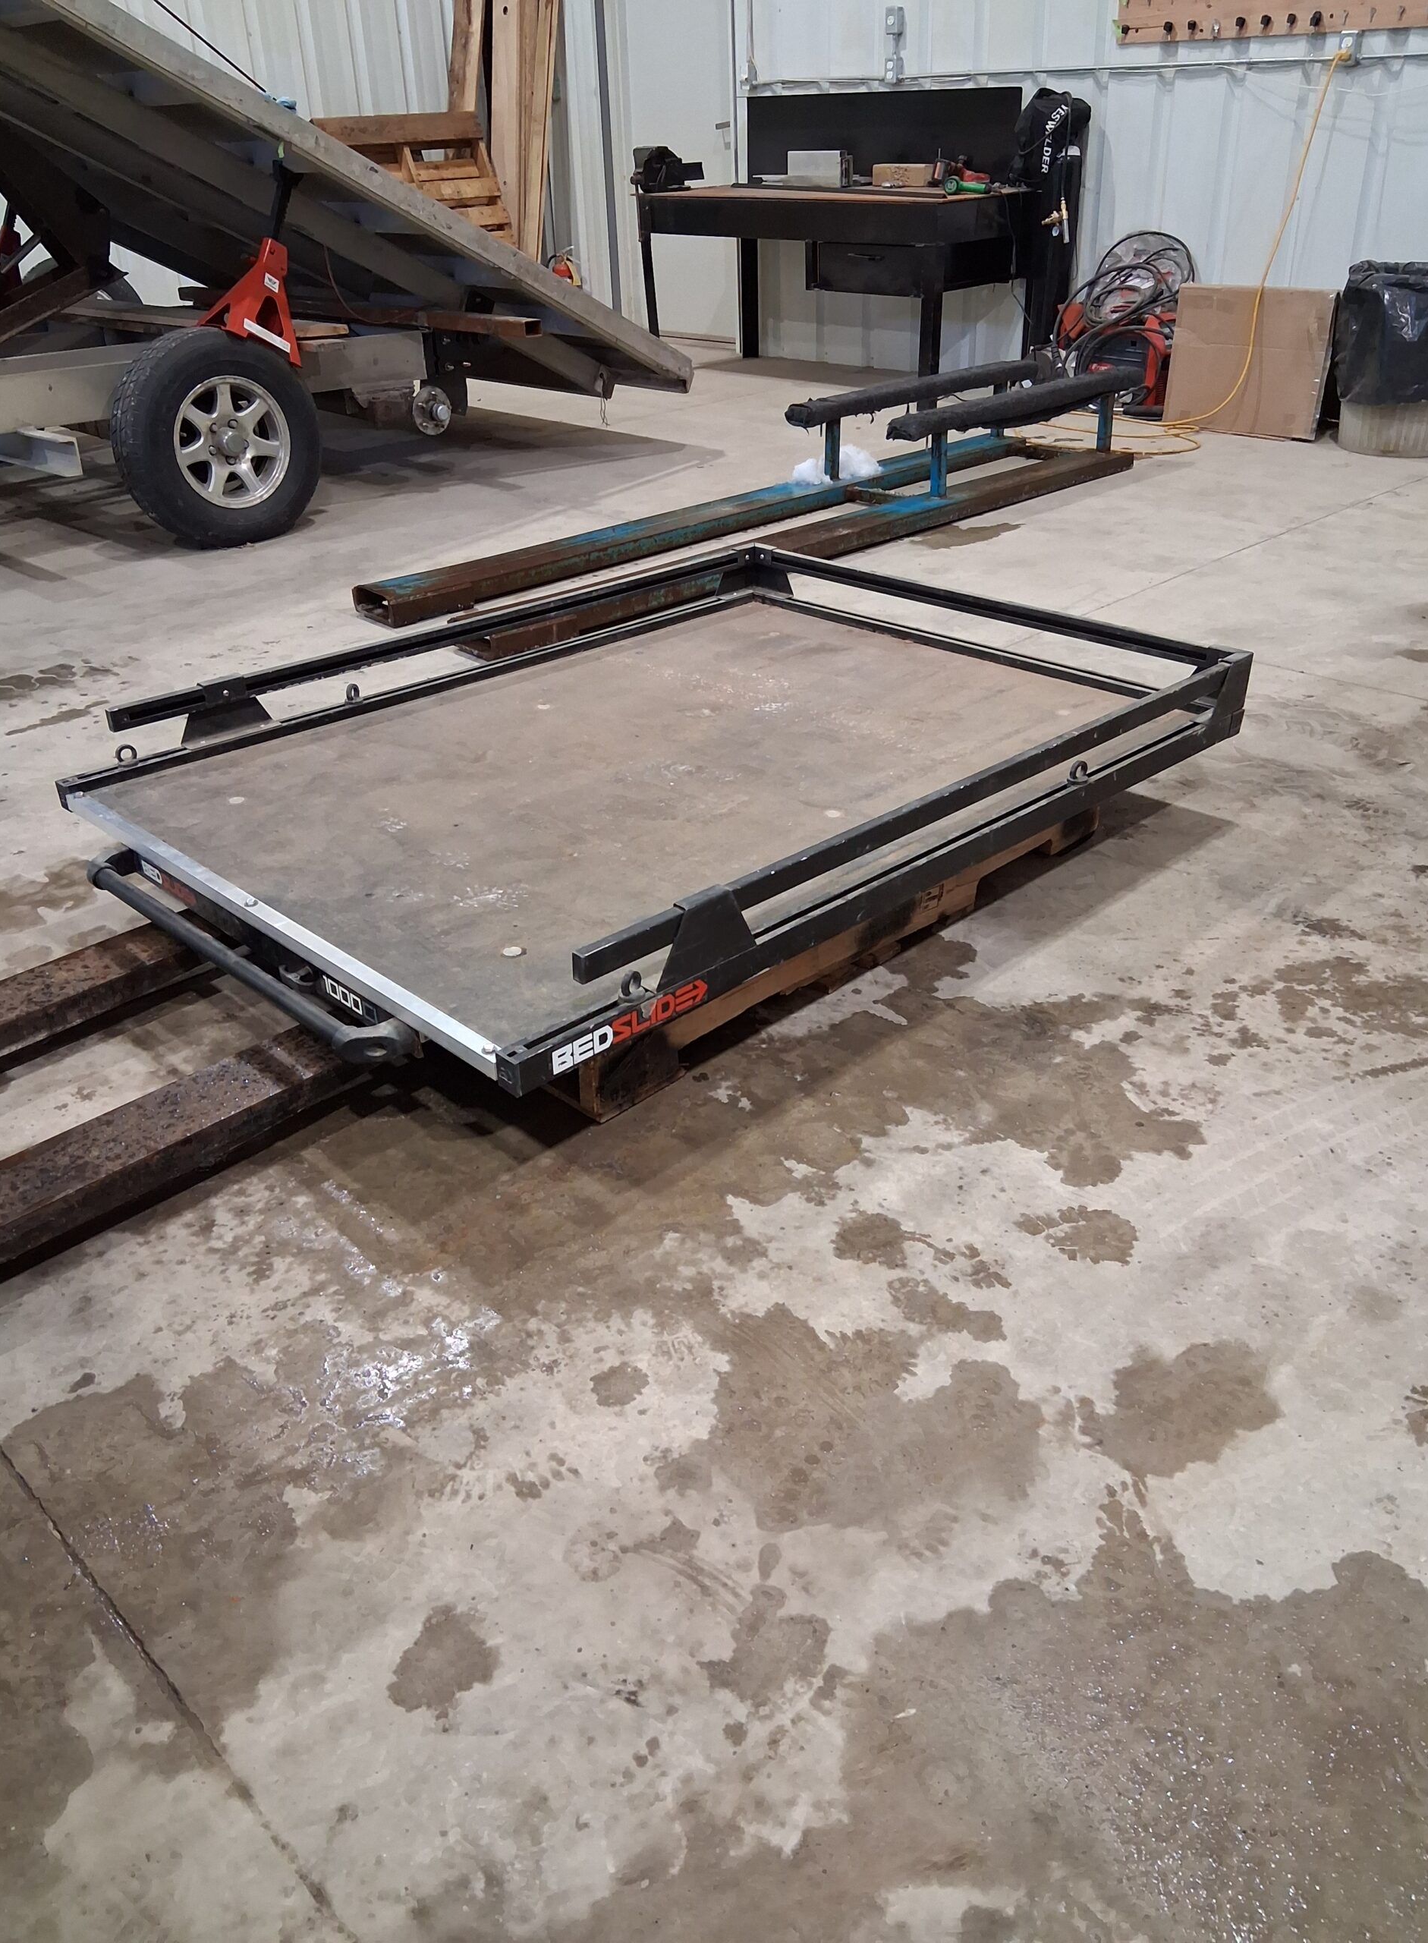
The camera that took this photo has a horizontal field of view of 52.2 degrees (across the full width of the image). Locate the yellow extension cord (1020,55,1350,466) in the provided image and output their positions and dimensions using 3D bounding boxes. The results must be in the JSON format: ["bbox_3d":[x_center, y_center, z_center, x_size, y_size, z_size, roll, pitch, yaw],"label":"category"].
[{"bbox_3d":[1.969,-3.144,6.339,0.892,1.465,1.512,22,37,35],"label":"yellow extension cord"}]

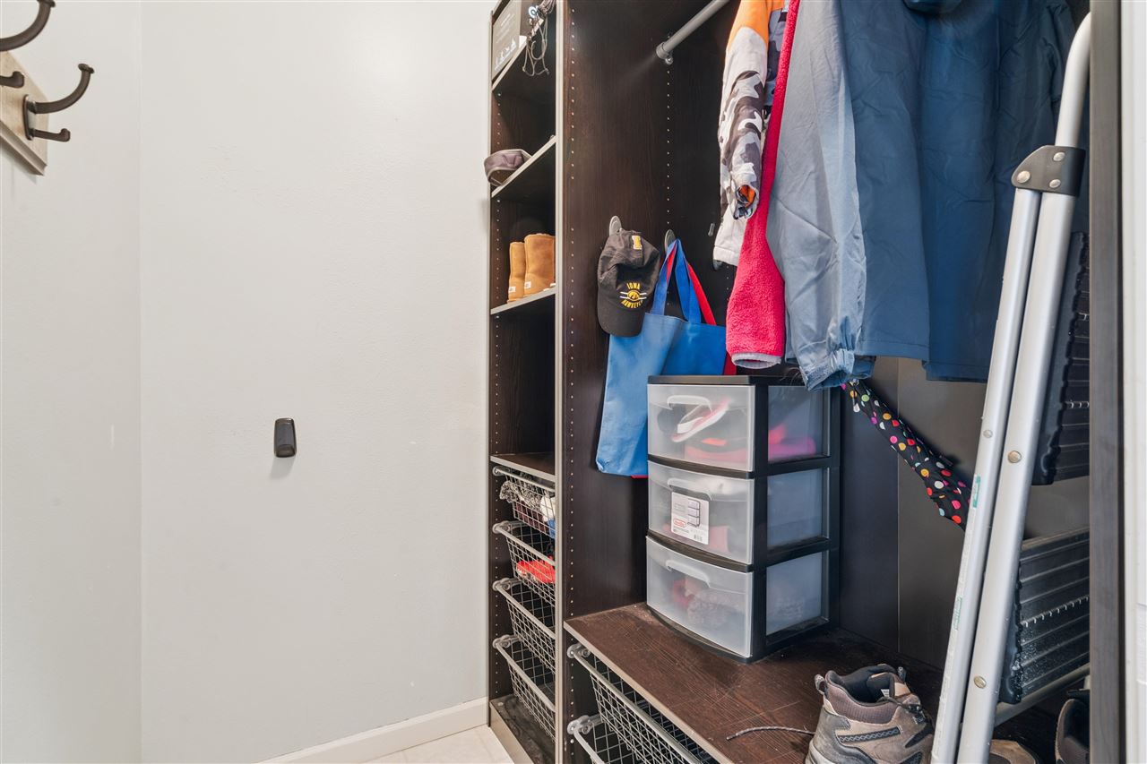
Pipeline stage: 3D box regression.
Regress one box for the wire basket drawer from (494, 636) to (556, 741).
[{"bbox_3d":[0.094,0.945,1.630,0.540,0.165,0.455,0,0,-29],"label":"wire basket drawer"}]

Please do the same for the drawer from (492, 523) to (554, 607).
[{"bbox_3d":[0.094,0.559,1.630,0.540,0.165,0.455,0,0,-29],"label":"drawer"}]

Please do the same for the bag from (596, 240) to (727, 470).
[{"bbox_3d":[0.250,-0.073,1.355,0.410,0.630,0.090,0,0,-29],"label":"bag"}]

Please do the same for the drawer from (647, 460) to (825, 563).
[{"bbox_3d":[0.383,0.296,1.266,0.300,0.181,0.308,0,0,-31],"label":"drawer"}]

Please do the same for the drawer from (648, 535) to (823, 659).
[{"bbox_3d":[0.383,0.492,1.266,0.300,0.178,0.308,0,0,-31],"label":"drawer"}]

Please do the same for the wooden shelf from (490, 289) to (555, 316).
[{"bbox_3d":[0.086,-0.231,1.625,0.560,0.018,0.464,0,0,-29],"label":"wooden shelf"}]

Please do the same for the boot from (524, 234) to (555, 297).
[{"bbox_3d":[-0.051,-0.336,1.507,0.205,0.192,0.090,0,0,-36],"label":"boot"}]

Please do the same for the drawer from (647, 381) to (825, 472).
[{"bbox_3d":[0.383,0.098,1.266,0.300,0.184,0.308,0,0,-31],"label":"drawer"}]

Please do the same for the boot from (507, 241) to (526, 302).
[{"bbox_3d":[-0.111,-0.338,1.614,0.205,0.192,0.090,0,0,-36],"label":"boot"}]

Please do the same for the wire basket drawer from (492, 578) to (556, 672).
[{"bbox_3d":[0.094,0.752,1.630,0.540,0.165,0.455,0,0,-29],"label":"wire basket drawer"}]

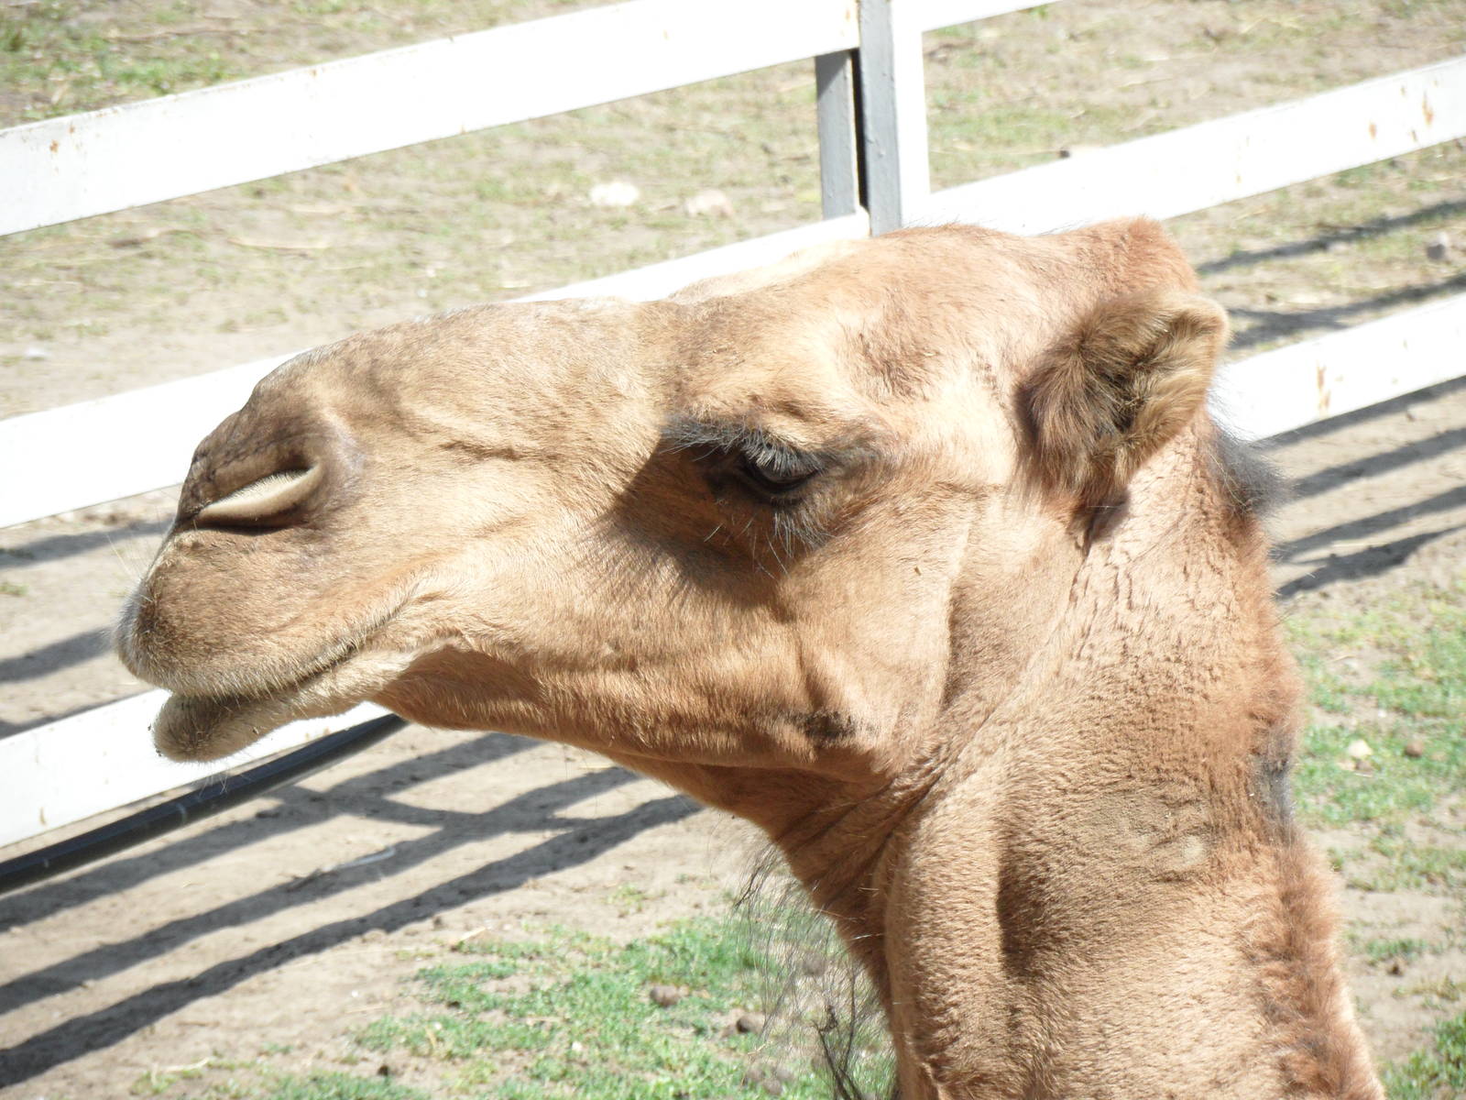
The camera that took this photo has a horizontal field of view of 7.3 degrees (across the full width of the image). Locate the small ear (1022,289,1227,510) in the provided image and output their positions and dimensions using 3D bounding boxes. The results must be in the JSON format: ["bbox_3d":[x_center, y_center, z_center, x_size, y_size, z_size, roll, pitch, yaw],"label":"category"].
[{"bbox_3d":[0.196,-0.076,5.700,0.076,0.126,0.060,37,13,-11],"label":"small ear"}]

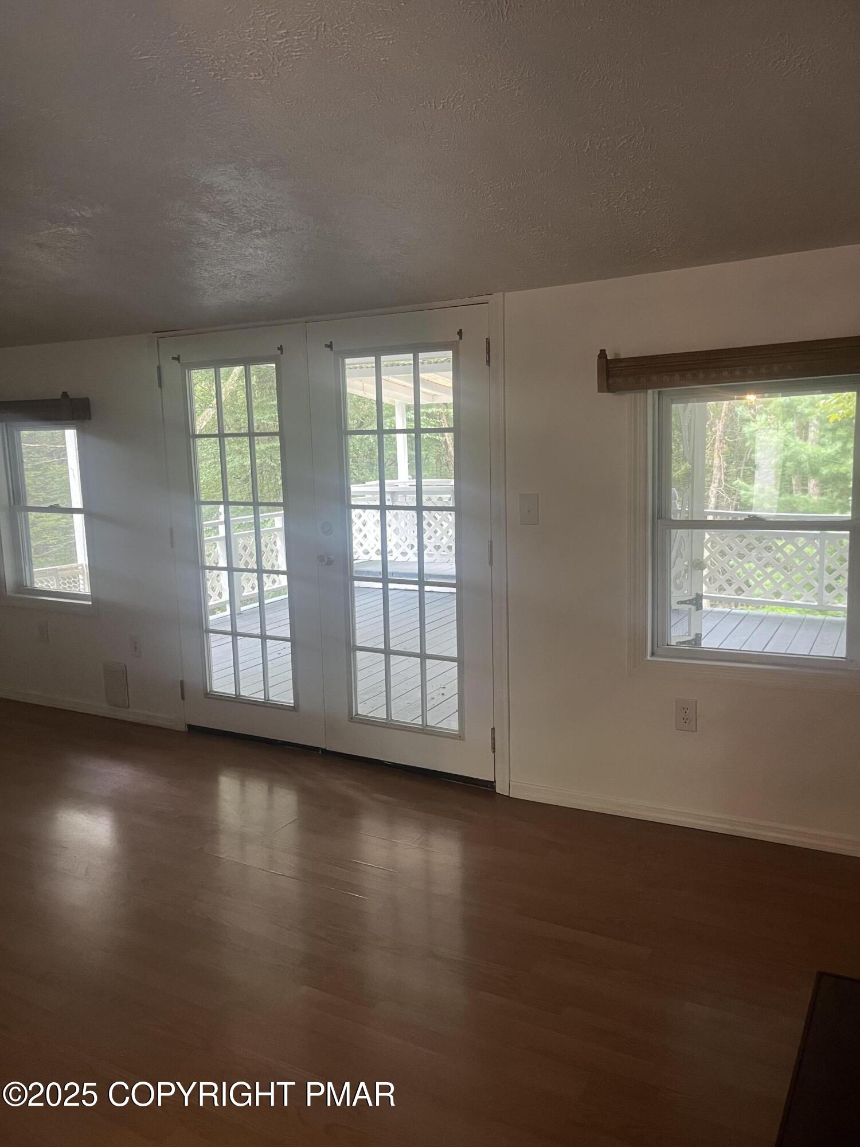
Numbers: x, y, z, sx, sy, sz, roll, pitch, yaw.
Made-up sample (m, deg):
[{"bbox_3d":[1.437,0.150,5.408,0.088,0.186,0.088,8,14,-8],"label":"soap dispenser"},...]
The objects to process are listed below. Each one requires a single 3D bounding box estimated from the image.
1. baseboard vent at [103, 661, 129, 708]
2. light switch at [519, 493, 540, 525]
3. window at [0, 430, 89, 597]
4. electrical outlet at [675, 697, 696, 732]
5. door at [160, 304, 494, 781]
[{"bbox_3d":[-1.757,0.624,4.807,0.180,0.260,0.020,3,10,28],"label":"baseboard vent"},{"bbox_3d":[0.399,-0.257,3.479,0.079,0.125,0.012,3,10,28],"label":"light switch"},{"bbox_3d":[-2.199,-0.357,4.952,0.719,1.003,0.090,3,10,28],"label":"window"},{"bbox_3d":[0.979,0.543,3.292,0.078,0.125,0.010,3,10,28],"label":"electrical outlet"},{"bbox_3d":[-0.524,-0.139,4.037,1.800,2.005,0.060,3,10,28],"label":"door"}]

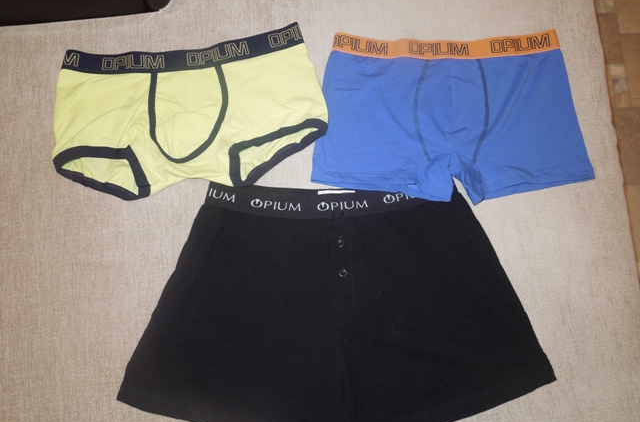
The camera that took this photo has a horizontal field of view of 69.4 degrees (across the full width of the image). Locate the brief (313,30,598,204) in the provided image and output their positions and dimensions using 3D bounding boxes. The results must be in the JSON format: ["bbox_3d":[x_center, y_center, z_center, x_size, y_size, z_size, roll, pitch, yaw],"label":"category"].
[{"bbox_3d":[0.193,-0.148,0.689,0.414,0.025,0.284,-1,77,0],"label":"brief"}]

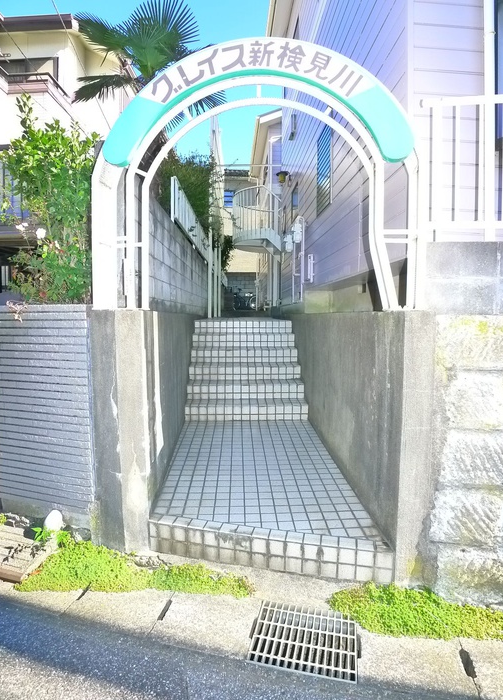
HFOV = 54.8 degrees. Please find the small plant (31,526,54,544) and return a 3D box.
[{"bbox_3d":[-1.375,1.222,3.190,0.120,0.090,0.105,0,4,-2],"label":"small plant"}]

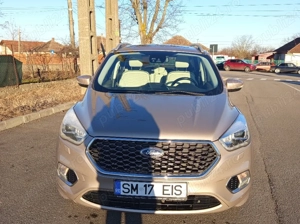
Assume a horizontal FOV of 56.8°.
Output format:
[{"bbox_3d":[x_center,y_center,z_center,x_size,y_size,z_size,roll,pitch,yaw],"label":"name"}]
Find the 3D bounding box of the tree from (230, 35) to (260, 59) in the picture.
[{"bbox_3d":[19.477,-12.424,56.673,5.800,6.600,5.400,0,11,0],"label":"tree"}]

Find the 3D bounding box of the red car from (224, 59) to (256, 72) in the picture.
[{"bbox_3d":[11.616,-5.904,35.513,4.150,1.480,1.780,6,12,29],"label":"red car"}]

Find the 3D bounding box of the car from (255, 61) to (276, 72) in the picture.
[{"bbox_3d":[15.207,-6.148,36.991,4.100,1.440,1.720,6,12,27],"label":"car"}]

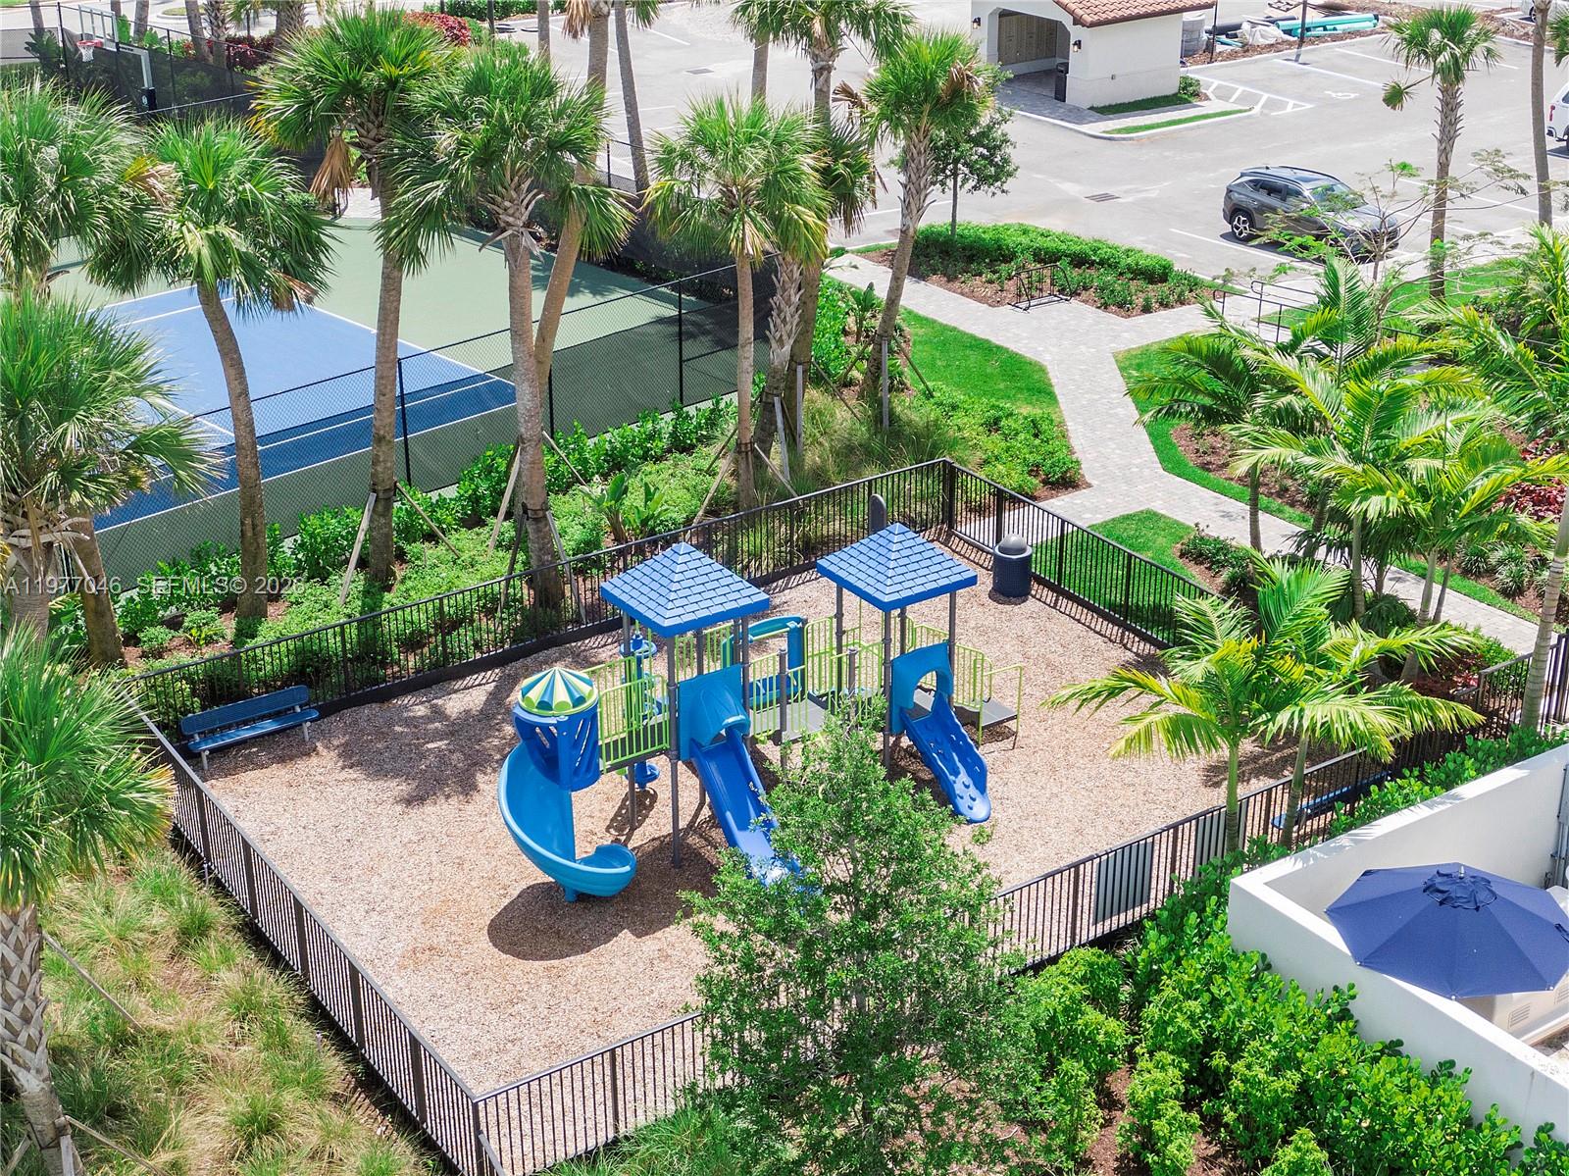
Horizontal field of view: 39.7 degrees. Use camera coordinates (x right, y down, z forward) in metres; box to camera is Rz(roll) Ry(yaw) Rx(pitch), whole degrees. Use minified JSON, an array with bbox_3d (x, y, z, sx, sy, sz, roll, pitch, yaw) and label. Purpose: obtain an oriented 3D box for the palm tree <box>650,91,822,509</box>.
[{"bbox_3d":[-0.765,-4.526,36.010,2.950,7.050,2.950,0,25,0],"label":"palm tree"}]

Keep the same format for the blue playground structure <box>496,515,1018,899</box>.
[{"bbox_3d":[0.025,1.022,27.637,7.750,4.150,3.800,-16,30,-31],"label":"blue playground structure"}]

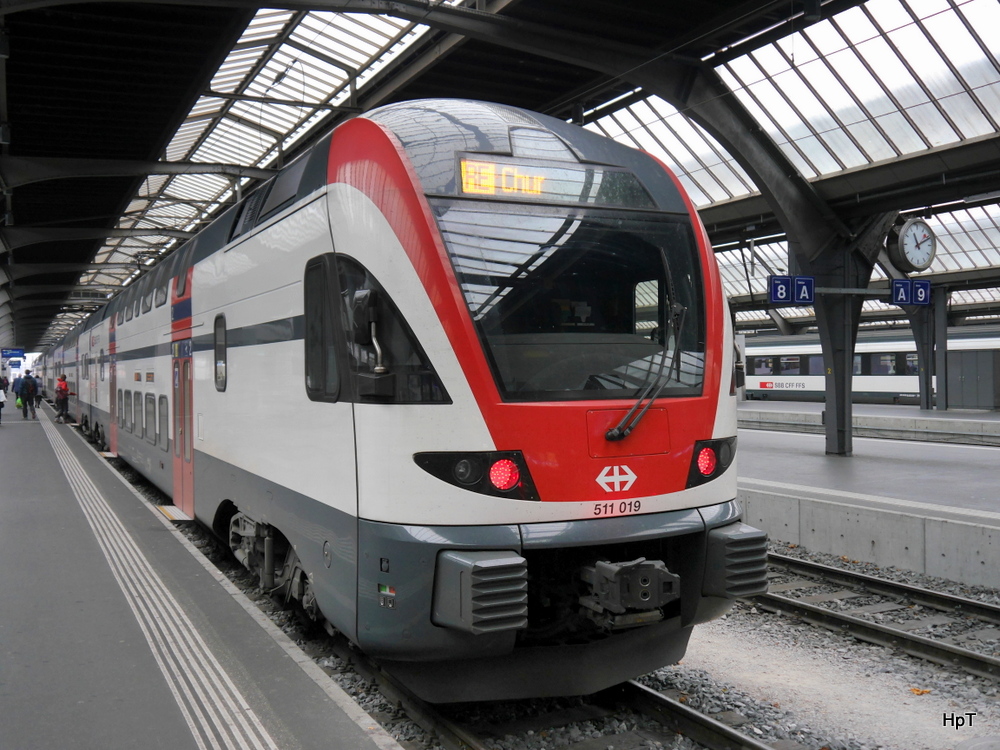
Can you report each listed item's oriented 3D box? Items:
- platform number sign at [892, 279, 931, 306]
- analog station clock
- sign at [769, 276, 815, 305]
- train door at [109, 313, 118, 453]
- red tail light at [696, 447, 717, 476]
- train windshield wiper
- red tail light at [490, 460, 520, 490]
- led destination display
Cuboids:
[{"bbox_3d":[7.806,-1.568,18.707,1.000,0.480,0.100,-1,1,-26],"label":"platform number sign"},{"bbox_3d":[7.928,-2.500,18.910,1.000,1.000,0.300,-1,1,-26],"label":"analog station clock"},{"bbox_3d":[5.160,-1.506,17.405,1.000,0.480,0.100,-1,1,-26],"label":"sign"},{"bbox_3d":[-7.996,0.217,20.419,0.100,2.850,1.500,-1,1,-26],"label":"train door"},{"bbox_3d":[1.298,0.550,6.224,0.175,0.175,0.060,-1,1,-38],"label":"red tail light"},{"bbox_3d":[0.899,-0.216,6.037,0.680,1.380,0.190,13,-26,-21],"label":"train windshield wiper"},{"bbox_3d":[0.028,0.570,5.600,0.175,0.175,0.060,-1,0,-14],"label":"red tail light"},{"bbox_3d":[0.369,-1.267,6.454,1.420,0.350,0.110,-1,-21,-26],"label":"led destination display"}]

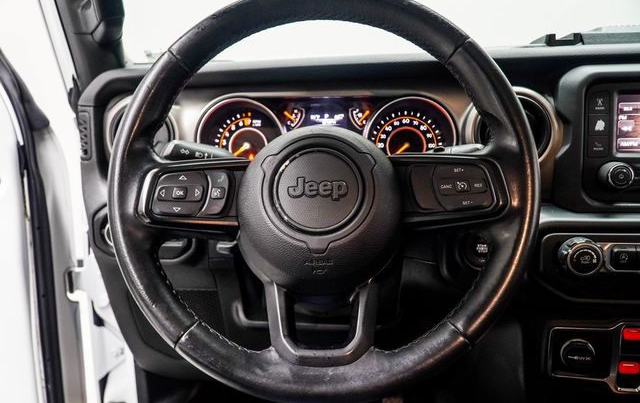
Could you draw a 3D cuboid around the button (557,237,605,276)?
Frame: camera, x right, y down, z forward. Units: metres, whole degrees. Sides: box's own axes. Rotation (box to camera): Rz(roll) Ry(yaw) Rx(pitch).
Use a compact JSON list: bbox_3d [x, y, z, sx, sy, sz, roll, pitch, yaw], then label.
[{"bbox_3d":[0.315,0.066,0.600,0.046,0.046,0.023,0,10,0],"label":"button"}]

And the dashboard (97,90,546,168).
[{"bbox_3d":[0.014,-0.093,0.665,0.605,0.120,0.100,0,10,0],"label":"dashboard"}]

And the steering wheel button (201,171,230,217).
[{"bbox_3d":[-0.096,-0.007,0.457,0.028,0.043,0.011,0,-13,0],"label":"steering wheel button"}]

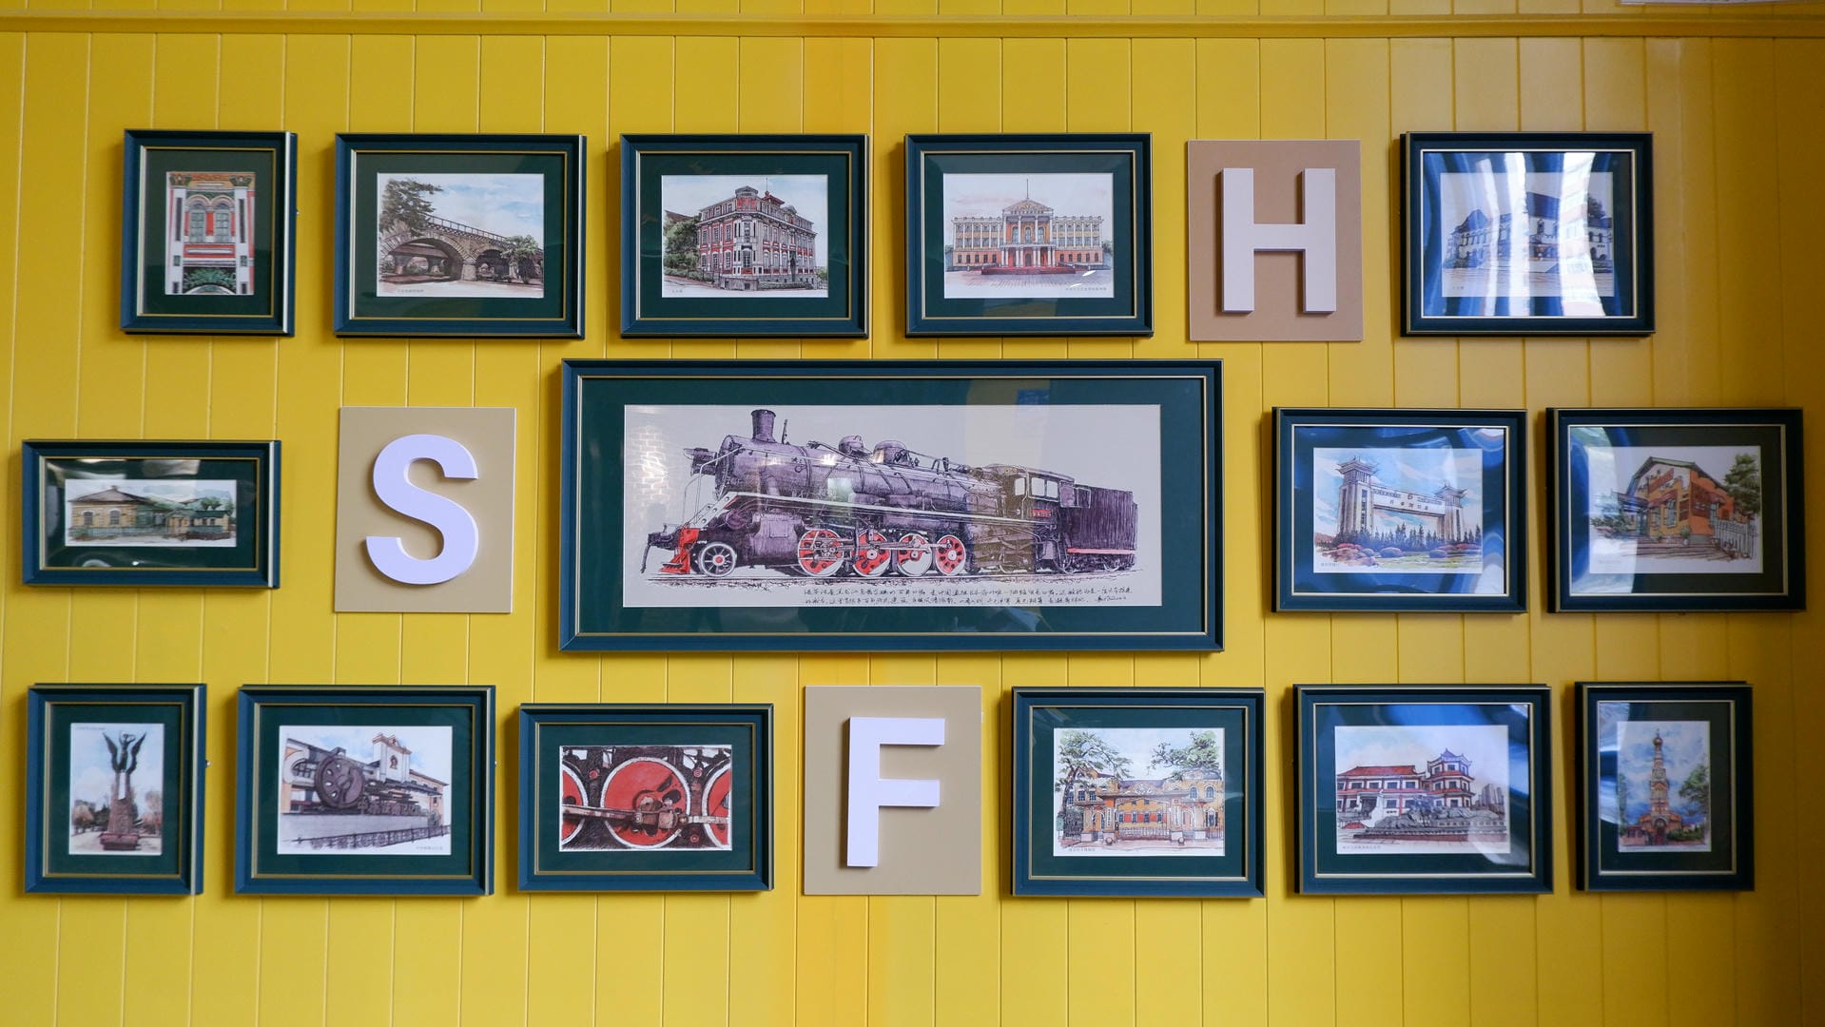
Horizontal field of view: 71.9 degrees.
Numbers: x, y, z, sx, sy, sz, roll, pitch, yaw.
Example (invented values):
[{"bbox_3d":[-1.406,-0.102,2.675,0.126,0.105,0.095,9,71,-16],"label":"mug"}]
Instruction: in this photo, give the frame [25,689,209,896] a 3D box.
[{"bbox_3d":[-1.107,0.383,1.753,0.234,0.283,0.024,0,-3,0],"label":"frame"}]

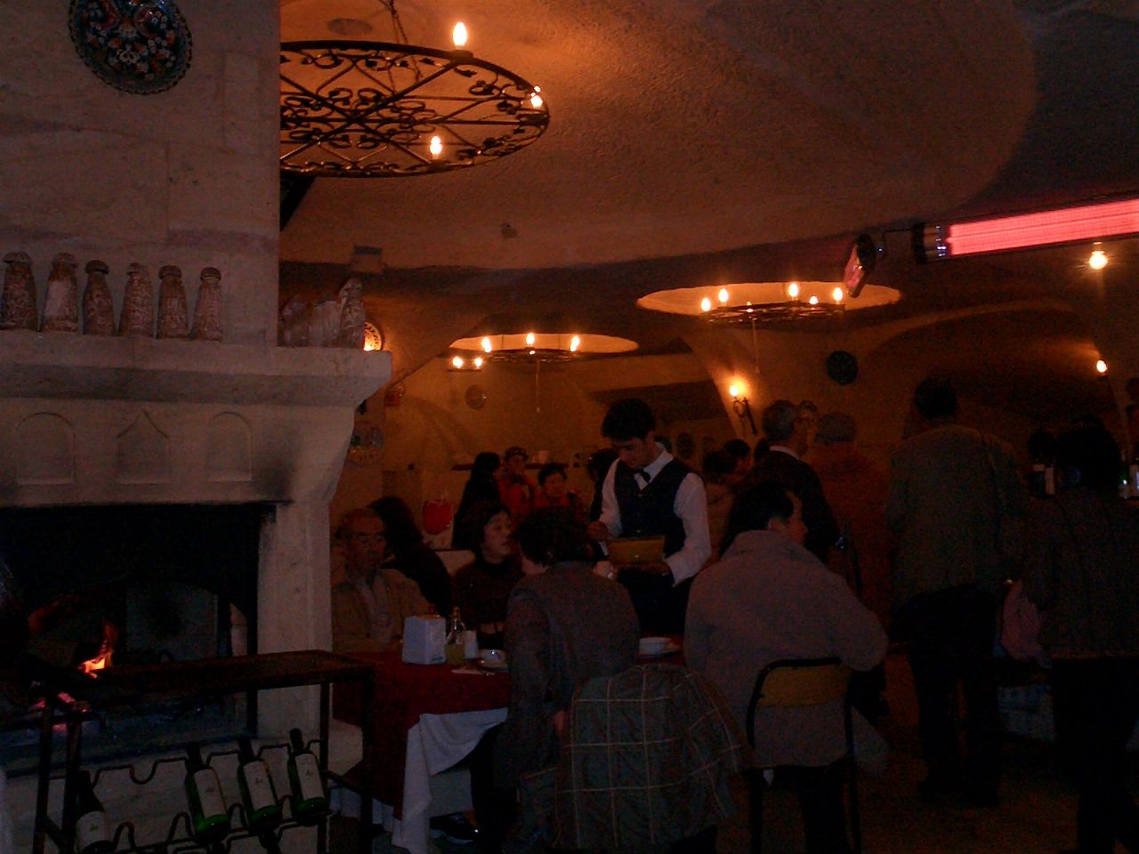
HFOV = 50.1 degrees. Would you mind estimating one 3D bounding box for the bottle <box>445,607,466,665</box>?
[{"bbox_3d":[-0.365,0.672,3.920,0.062,0.186,0.062,0,-2,0],"label":"bottle"}]

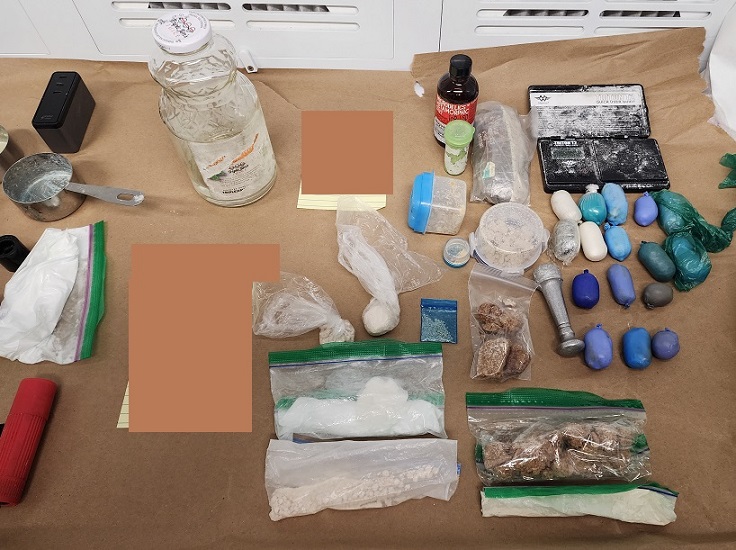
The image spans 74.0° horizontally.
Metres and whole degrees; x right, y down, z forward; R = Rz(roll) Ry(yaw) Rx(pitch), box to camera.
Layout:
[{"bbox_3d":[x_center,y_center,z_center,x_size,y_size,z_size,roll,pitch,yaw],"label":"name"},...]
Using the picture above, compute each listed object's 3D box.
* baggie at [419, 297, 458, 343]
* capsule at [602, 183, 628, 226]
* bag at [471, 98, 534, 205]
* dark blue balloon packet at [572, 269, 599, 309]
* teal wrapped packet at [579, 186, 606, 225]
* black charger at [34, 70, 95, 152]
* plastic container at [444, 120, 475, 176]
[{"bbox_3d":[0.072,0.046,0.492,0.038,0.005,0.050,3,58,4],"label":"baggie"},{"bbox_3d":[0.288,-0.083,0.570,0.025,0.025,0.057,5,58,6],"label":"capsule"},{"bbox_3d":[0.166,-0.156,0.610,0.071,0.045,0.158,5,58,6],"label":"bag"},{"bbox_3d":[0.221,0.015,0.495,0.025,0.025,0.044,10,59,8],"label":"dark blue balloon packet"},{"bbox_3d":[0.261,-0.079,0.567,0.028,0.028,0.046,10,58,8],"label":"teal wrapped packet"},{"bbox_3d":[-0.415,-0.223,0.672,0.032,0.053,0.104,-4,57,0],"label":"black charger"},{"bbox_3d":[0.110,-0.155,0.602,0.035,0.061,0.035,-4,57,0],"label":"plastic container"}]

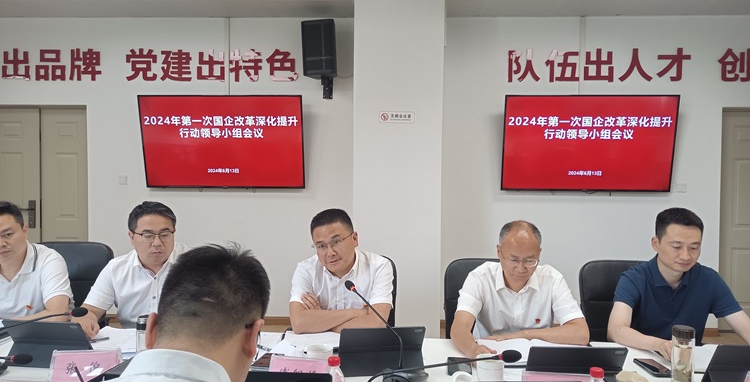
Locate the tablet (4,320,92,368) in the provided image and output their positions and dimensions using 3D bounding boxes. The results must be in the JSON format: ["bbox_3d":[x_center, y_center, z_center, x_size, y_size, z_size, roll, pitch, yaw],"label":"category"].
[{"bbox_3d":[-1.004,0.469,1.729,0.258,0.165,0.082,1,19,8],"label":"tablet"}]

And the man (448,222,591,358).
[{"bbox_3d":[0.561,0.722,2.265,0.550,1.212,0.660,0,1,1],"label":"man"}]

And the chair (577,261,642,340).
[{"bbox_3d":[1.218,0.834,2.449,0.620,0.990,0.640,0,1,3],"label":"chair"}]

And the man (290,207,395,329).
[{"bbox_3d":[-0.144,0.701,2.428,0.500,1.270,0.680,1,1,3],"label":"man"}]

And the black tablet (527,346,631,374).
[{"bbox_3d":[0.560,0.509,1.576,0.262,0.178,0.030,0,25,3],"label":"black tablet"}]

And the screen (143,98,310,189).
[{"bbox_3d":[-1.350,-0.437,5.046,1.450,0.835,0.070,0,14,2],"label":"screen"}]

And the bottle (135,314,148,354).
[{"bbox_3d":[-0.700,0.487,1.732,0.070,0.200,0.070,0,1,3],"label":"bottle"}]

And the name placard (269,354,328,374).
[{"bbox_3d":[-0.208,0.541,1.660,0.200,0.102,0.075,1,1,18],"label":"name placard"}]

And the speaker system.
[{"bbox_3d":[-0.473,-1.210,4.798,0.290,0.460,0.260,1,6,16],"label":"speaker system"}]

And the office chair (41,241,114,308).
[{"bbox_3d":[-1.695,0.789,2.818,0.620,1.017,0.640,0,1,3],"label":"office chair"}]

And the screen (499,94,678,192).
[{"bbox_3d":[1.854,-0.412,4.907,1.450,0.835,0.070,1,10,4],"label":"screen"}]

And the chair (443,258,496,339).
[{"bbox_3d":[0.571,0.839,2.558,0.580,1.000,0.620,1,1,3],"label":"chair"}]

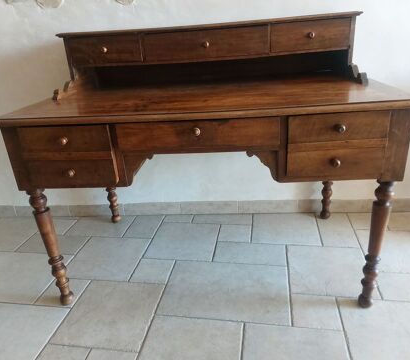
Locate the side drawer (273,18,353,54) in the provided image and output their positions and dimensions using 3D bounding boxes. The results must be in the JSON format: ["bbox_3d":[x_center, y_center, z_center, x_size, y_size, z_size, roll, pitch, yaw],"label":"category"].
[{"bbox_3d":[0.411,-0.590,1.416,0.298,0.110,0.220,-2,23,6],"label":"side drawer"}]

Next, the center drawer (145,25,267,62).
[{"bbox_3d":[0.006,-0.574,1.457,0.500,0.110,0.220,-2,23,6],"label":"center drawer"}]

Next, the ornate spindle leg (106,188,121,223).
[{"bbox_3d":[-0.516,0.002,1.868,0.062,0.521,0.062,-2,23,6],"label":"ornate spindle leg"}]

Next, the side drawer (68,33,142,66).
[{"bbox_3d":[-0.402,-0.565,1.496,0.298,0.110,0.220,-2,23,6],"label":"side drawer"}]

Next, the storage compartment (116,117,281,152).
[{"bbox_3d":[-0.005,-0.224,1.243,0.485,0.088,0.500,-2,23,6],"label":"storage compartment"}]

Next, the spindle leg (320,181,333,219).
[{"bbox_3d":[0.625,-0.029,1.758,0.062,0.521,0.062,-2,23,6],"label":"spindle leg"}]

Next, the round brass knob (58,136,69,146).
[{"bbox_3d":[-0.427,-0.119,1.054,0.024,0.024,0.028,-2,23,6],"label":"round brass knob"}]

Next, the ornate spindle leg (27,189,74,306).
[{"bbox_3d":[-0.566,0.256,1.288,0.064,0.521,0.064,-2,23,6],"label":"ornate spindle leg"}]

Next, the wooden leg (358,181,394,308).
[{"bbox_3d":[0.576,0.225,1.177,0.064,0.521,0.064,-2,23,6],"label":"wooden leg"}]

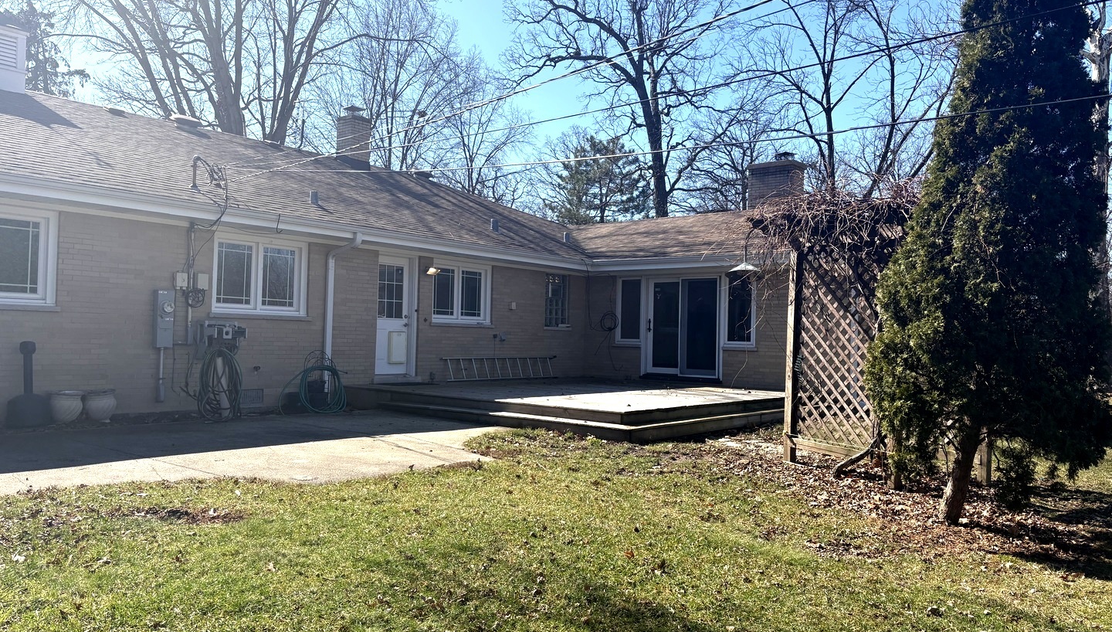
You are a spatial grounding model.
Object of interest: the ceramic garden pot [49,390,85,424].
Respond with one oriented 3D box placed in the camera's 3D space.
[{"bbox_3d":[-5.756,1.069,9.830,0.360,0.360,0.360,3,-2,-30],"label":"ceramic garden pot"}]

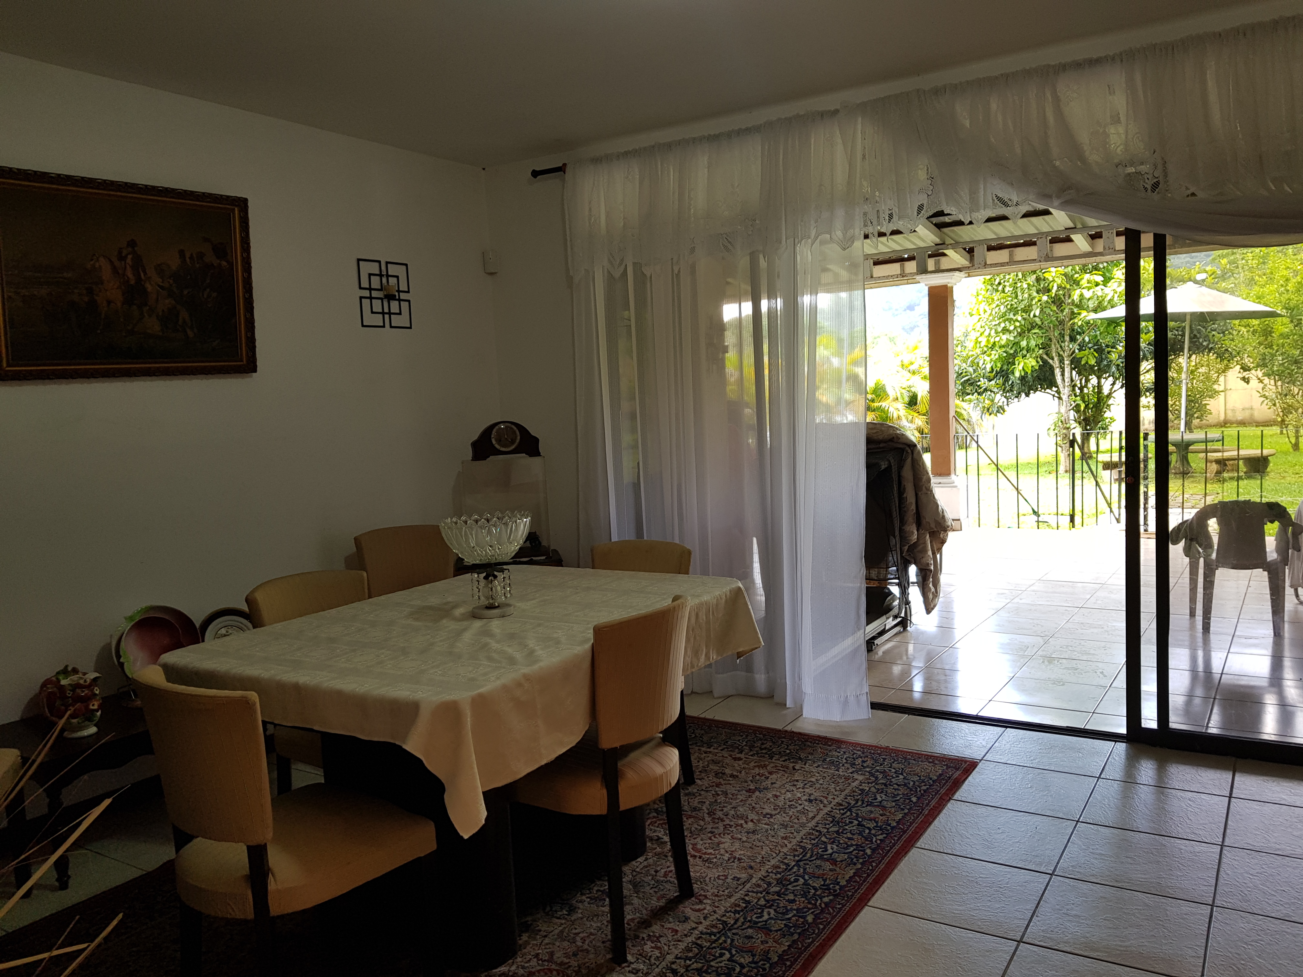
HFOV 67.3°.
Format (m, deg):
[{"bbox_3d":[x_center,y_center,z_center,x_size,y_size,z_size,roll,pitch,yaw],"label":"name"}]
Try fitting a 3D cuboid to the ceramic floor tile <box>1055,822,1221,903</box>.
[{"bbox_3d":[1.447,1.106,2.902,0.403,0.010,0.403,0,6,34],"label":"ceramic floor tile"}]

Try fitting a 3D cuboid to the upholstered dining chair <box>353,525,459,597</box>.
[{"bbox_3d":[-1.022,0.659,4.446,0.480,0.880,0.540,-6,5,-29],"label":"upholstered dining chair"}]

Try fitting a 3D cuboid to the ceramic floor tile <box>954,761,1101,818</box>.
[{"bbox_3d":[1.330,1.065,3.468,0.403,0.010,0.403,0,6,34],"label":"ceramic floor tile"}]

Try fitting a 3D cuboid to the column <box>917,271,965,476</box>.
[{"bbox_3d":[3.080,-1.190,10.372,0.359,2.118,0.359,0,6,34],"label":"column"}]

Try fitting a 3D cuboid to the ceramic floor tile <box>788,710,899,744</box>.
[{"bbox_3d":[0.830,1.004,4.183,0.414,0.012,0.410,0,6,33],"label":"ceramic floor tile"}]

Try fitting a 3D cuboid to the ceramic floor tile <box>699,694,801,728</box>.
[{"bbox_3d":[0.481,1.003,4.410,0.418,0.012,0.410,0,6,33],"label":"ceramic floor tile"}]

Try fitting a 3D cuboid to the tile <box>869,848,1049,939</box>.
[{"bbox_3d":[0.862,1.128,2.725,0.402,0.012,0.402,0,6,33],"label":"tile"}]

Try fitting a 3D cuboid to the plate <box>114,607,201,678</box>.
[{"bbox_3d":[-1.787,0.583,3.556,0.322,0.322,0.080,-8,-7,-45],"label":"plate"}]

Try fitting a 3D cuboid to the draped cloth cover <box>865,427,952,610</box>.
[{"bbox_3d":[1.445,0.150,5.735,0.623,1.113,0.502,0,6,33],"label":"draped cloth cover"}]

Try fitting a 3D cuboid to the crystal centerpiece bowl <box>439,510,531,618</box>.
[{"bbox_3d":[-0.495,0.234,3.002,0.281,0.289,0.281,-3,5,0],"label":"crystal centerpiece bowl"}]

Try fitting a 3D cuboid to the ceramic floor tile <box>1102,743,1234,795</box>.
[{"bbox_3d":[1.897,1.027,3.582,0.403,0.010,0.403,0,6,34],"label":"ceramic floor tile"}]

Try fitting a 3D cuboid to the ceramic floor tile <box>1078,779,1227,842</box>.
[{"bbox_3d":[1.672,1.066,3.242,0.403,0.010,0.403,0,6,34],"label":"ceramic floor tile"}]

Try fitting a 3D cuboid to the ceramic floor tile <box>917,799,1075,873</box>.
[{"bbox_3d":[1.105,1.105,3.128,0.403,0.010,0.403,0,6,34],"label":"ceramic floor tile"}]

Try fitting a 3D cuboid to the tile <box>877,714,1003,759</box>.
[{"bbox_3d":[1.214,1.025,4.035,0.403,0.010,0.403,0,6,34],"label":"tile"}]

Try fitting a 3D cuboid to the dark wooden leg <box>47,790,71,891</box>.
[{"bbox_3d":[-1.823,1.081,3.006,0.052,0.322,0.052,0,6,33],"label":"dark wooden leg"}]

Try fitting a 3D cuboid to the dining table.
[{"bbox_3d":[-0.477,0.773,3.012,1.077,0.788,1.467,0,6,33],"label":"dining table"}]

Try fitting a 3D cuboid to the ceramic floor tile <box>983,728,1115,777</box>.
[{"bbox_3d":[1.556,1.026,3.809,0.403,0.010,0.403,0,6,34],"label":"ceramic floor tile"}]

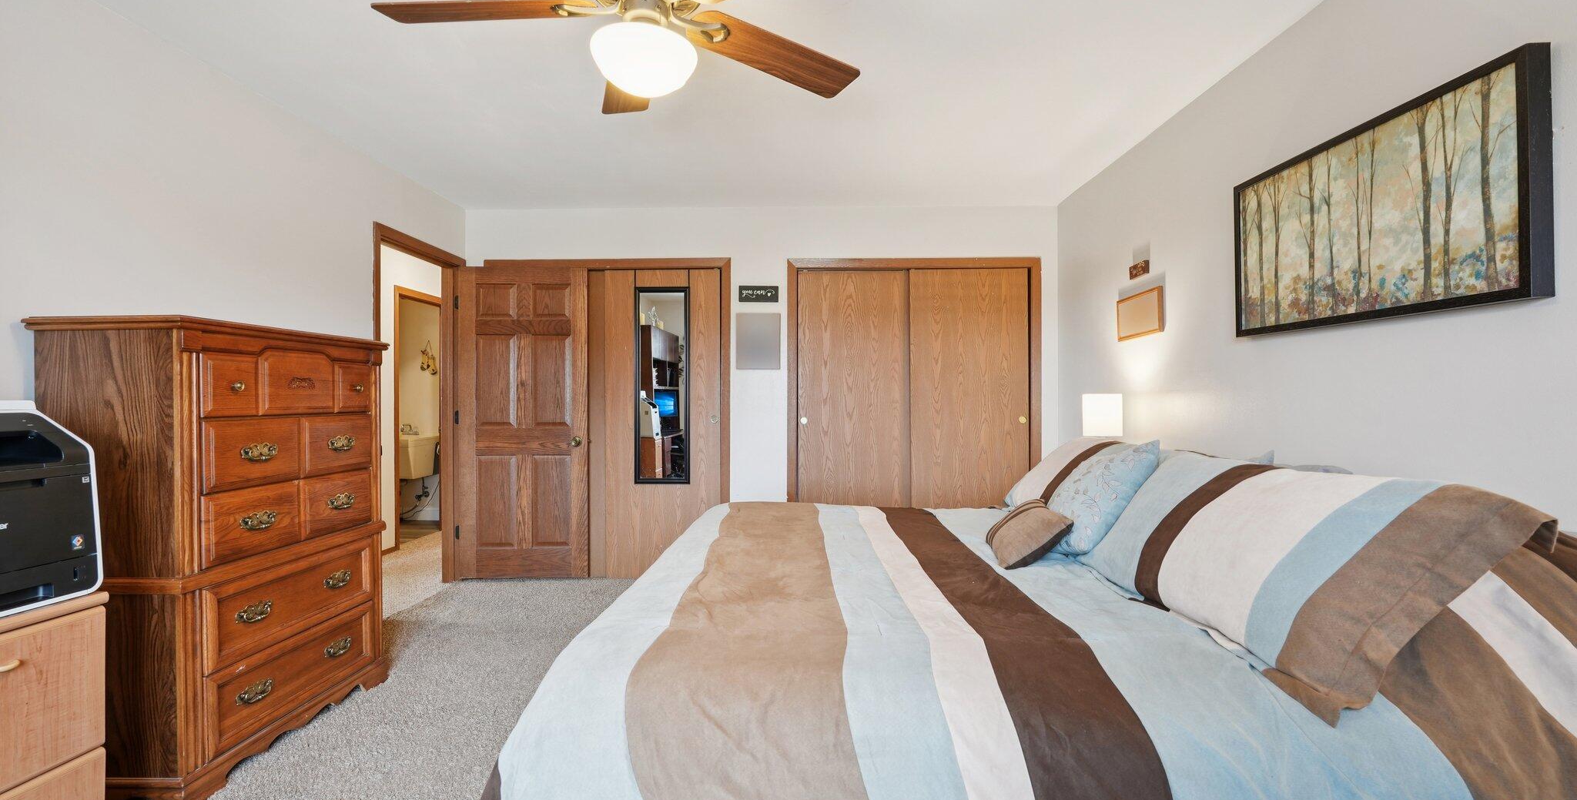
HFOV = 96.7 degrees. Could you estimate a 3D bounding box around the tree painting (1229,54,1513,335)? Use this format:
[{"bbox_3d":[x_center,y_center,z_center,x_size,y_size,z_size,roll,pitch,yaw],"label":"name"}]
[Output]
[{"bbox_3d":[1.674,-0.510,2.092,0.025,0.512,1.006,0,0,1],"label":"tree painting"}]

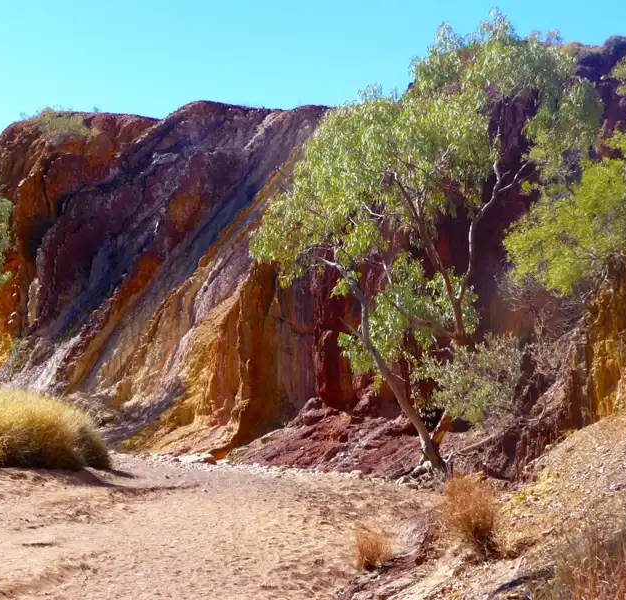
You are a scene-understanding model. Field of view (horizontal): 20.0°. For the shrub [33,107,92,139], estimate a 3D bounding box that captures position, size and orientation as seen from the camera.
[{"bbox_3d":[-6.219,-4.339,44.000,1.500,0.750,1.200,0,-2,0],"label":"shrub"}]

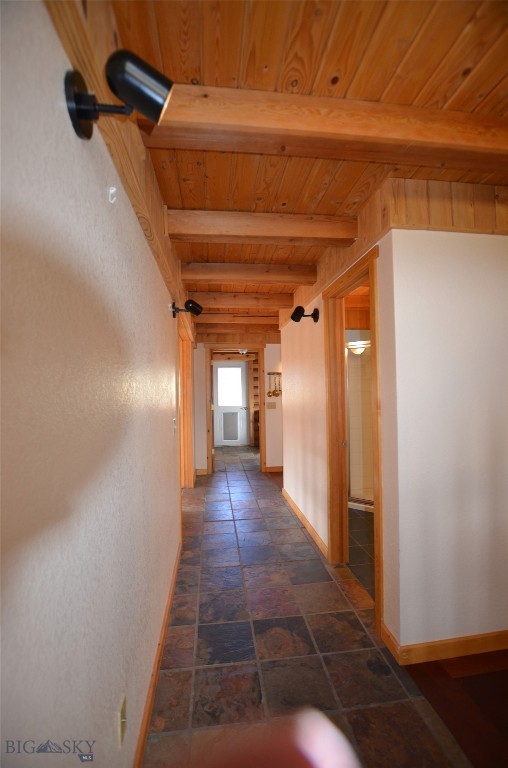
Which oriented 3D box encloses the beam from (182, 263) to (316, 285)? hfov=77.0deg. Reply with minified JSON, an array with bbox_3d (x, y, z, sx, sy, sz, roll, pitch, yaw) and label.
[{"bbox_3d":[-0.033,-0.942,2.732,1.152,0.141,0.103,-1,-1,-7],"label":"beam"}]

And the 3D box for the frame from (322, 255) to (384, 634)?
[{"bbox_3d":[0.691,0.322,2.158,0.156,2.147,0.856,-1,-1,-7],"label":"frame"}]

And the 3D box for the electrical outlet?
[{"bbox_3d":[-0.403,1.048,0.992,0.011,0.109,0.069,-1,-1,-7],"label":"electrical outlet"}]

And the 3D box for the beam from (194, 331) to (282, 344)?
[{"bbox_3d":[-0.255,-0.742,5.258,1.380,0.179,0.083,-1,-1,-7],"label":"beam"}]

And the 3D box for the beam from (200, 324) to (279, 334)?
[{"bbox_3d":[-0.248,-0.905,5.188,1.352,0.145,0.103,-1,-1,-7],"label":"beam"}]

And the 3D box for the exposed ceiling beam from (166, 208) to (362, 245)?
[{"bbox_3d":[0.068,-0.953,1.951,1.152,0.141,0.101,-1,-1,-7],"label":"exposed ceiling beam"}]

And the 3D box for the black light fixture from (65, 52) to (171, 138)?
[{"bbox_3d":[-0.283,-0.630,0.710,0.218,0.153,0.128,-1,-1,-7],"label":"black light fixture"}]

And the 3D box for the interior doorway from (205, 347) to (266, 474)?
[{"bbox_3d":[-0.297,0.411,5.282,0.966,2.070,0.145,-1,-1,-7],"label":"interior doorway"}]

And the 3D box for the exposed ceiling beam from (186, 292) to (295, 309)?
[{"bbox_3d":[-0.136,-0.932,3.533,1.152,0.142,0.103,-1,-1,-7],"label":"exposed ceiling beam"}]

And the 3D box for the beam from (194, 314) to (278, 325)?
[{"bbox_3d":[-0.242,-0.922,4.361,1.152,0.145,0.103,-1,-1,-7],"label":"beam"}]

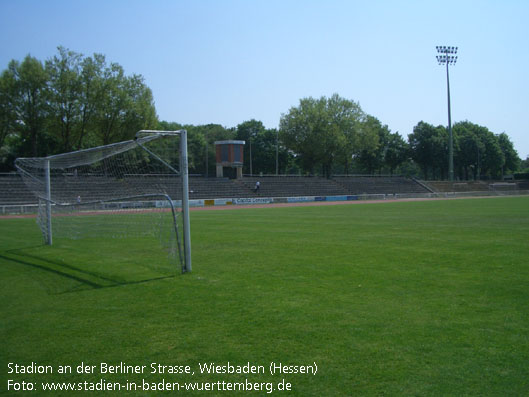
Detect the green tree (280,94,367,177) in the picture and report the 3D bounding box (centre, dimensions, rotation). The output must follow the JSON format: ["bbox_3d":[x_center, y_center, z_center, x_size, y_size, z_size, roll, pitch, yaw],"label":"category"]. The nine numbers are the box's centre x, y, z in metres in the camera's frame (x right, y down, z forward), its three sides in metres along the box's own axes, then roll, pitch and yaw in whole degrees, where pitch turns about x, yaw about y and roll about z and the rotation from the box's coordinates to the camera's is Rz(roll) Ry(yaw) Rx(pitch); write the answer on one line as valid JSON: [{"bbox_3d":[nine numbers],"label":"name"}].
[{"bbox_3d":[11.469,-12.052,104.000,16.720,16.330,14.500,-1,1,6],"label":"green tree"}]

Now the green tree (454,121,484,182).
[{"bbox_3d":[54.279,-12.607,142.000,9.630,16.190,9.630,-1,1,21],"label":"green tree"}]

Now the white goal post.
[{"bbox_3d":[-4.079,0.082,12.076,1.080,2.520,7.500,-2,1,-39],"label":"white goal post"}]

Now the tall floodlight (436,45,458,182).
[{"bbox_3d":[42.073,-19.542,123.000,5.060,31.730,1.600,-2,1,-8],"label":"tall floodlight"}]

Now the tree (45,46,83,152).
[{"bbox_3d":[-28.929,-13.385,77.000,6.020,16.980,6.020,-2,1,-21],"label":"tree"}]

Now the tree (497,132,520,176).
[{"bbox_3d":[67.499,-11.895,148.000,7.910,13.280,7.910,-1,1,25],"label":"tree"}]

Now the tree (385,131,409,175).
[{"bbox_3d":[31.088,-10.363,126.000,6.740,10.830,6.740,-1,1,14],"label":"tree"}]

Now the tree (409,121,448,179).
[{"bbox_3d":[40.770,-11.933,133.000,9.940,14.920,9.940,-1,1,17],"label":"tree"}]

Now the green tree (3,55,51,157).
[{"bbox_3d":[-33.809,-12.501,76.000,6.820,15.910,6.820,-2,1,-24],"label":"green tree"}]

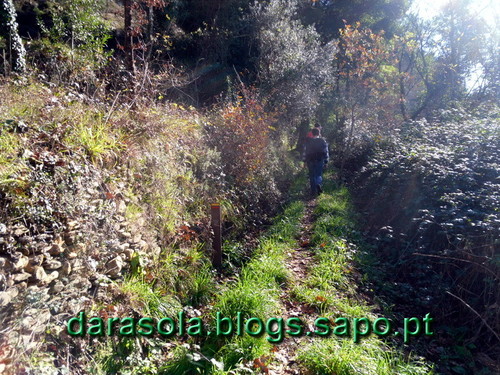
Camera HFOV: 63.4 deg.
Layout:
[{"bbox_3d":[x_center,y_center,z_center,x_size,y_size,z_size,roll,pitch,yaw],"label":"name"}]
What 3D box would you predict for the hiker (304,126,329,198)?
[{"bbox_3d":[1.641,-0.642,10.100,0.600,1.730,0.480,1,6,6],"label":"hiker"}]

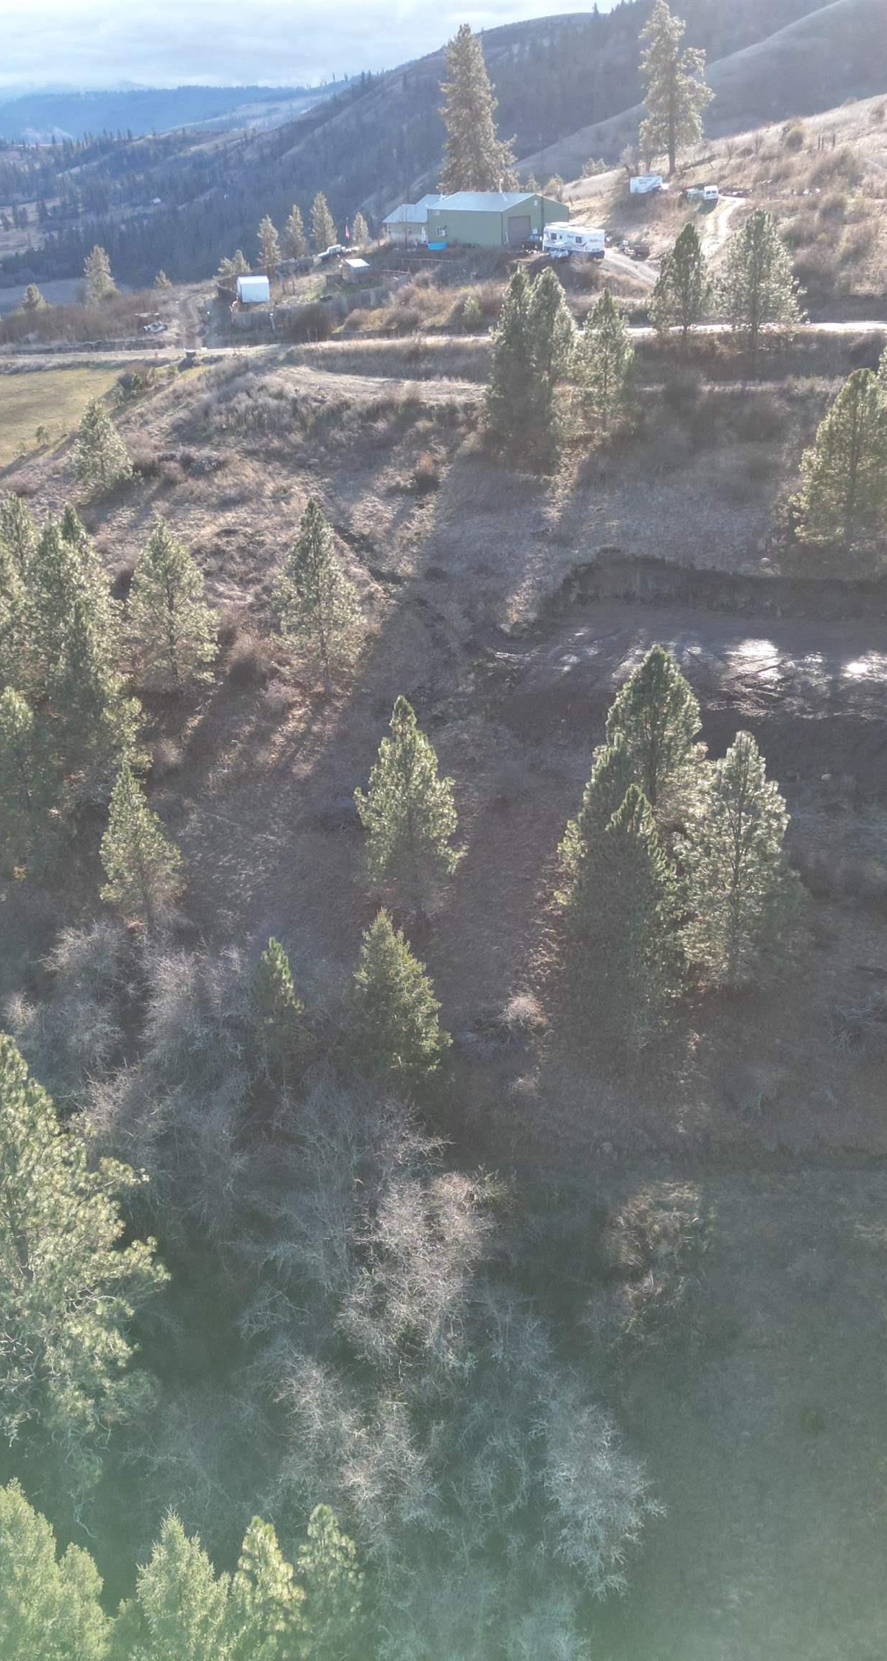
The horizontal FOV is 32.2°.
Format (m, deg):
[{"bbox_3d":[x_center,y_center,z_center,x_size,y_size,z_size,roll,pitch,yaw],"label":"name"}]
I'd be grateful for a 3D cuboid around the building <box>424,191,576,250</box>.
[{"bbox_3d":[6.898,-75.546,189.242,12.500,5.700,11.500,20,32,40],"label":"building"}]

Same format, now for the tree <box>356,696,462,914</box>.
[{"bbox_3d":[-1.940,-1.210,86.260,5.630,13.340,5.630,0,24,0],"label":"tree"}]

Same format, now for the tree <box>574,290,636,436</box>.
[{"bbox_3d":[14.737,-42.143,139.206,5.648,13.014,5.648,1,24,6],"label":"tree"}]

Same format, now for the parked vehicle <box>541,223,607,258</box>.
[{"bbox_3d":[15.363,-69.357,180.432,8.500,3.300,2.500,14,28,32],"label":"parked vehicle"}]

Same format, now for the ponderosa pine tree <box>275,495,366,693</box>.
[{"bbox_3d":[-8.636,-16.095,106.203,6.387,13.864,6.387,-4,24,-4],"label":"ponderosa pine tree"}]

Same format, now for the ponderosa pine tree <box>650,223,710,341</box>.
[{"bbox_3d":[20.020,-45.881,128.175,4.800,8.900,4.800,-2,24,0],"label":"ponderosa pine tree"}]

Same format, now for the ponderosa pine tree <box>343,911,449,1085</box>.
[{"bbox_3d":[-2.460,8.630,77.890,5.090,10.230,5.090,0,24,0],"label":"ponderosa pine tree"}]

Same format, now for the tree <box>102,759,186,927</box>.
[{"bbox_3d":[-18.091,0.991,91.067,5.006,10.836,5.006,-7,24,-11],"label":"tree"}]

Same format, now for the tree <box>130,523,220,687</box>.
[{"bbox_3d":[-16.312,-13.710,92.189,5.300,9.900,5.300,-2,24,0],"label":"tree"}]

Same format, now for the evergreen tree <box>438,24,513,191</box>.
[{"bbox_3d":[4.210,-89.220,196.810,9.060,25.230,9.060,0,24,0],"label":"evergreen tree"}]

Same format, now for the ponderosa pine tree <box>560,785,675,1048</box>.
[{"bbox_3d":[8.543,4.452,73.775,5.516,14.386,5.516,1,24,7],"label":"ponderosa pine tree"}]

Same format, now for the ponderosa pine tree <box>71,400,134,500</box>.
[{"bbox_3d":[-32.747,-36.323,146.111,5.850,9.252,5.850,-7,24,-11],"label":"ponderosa pine tree"}]

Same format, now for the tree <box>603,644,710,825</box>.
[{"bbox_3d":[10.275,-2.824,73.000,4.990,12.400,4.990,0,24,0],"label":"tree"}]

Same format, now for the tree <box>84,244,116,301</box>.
[{"bbox_3d":[-55.003,-88.773,245.000,4.810,9.240,4.810,0,24,0],"label":"tree"}]

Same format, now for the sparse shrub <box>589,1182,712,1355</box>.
[{"bbox_3d":[7.956,16.068,58.500,4.530,5.800,4.530,0,24,0],"label":"sparse shrub"}]

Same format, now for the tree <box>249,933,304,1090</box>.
[{"bbox_3d":[-7.541,8.144,69.000,2.550,7.510,2.550,0,24,0],"label":"tree"}]

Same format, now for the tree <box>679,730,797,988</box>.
[{"bbox_3d":[13.231,1.180,68.000,5.210,11.750,5.210,0,24,0],"label":"tree"}]

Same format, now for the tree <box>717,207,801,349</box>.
[{"bbox_3d":[25.756,-44.995,125.215,6.500,10.400,6.500,-2,24,0],"label":"tree"}]

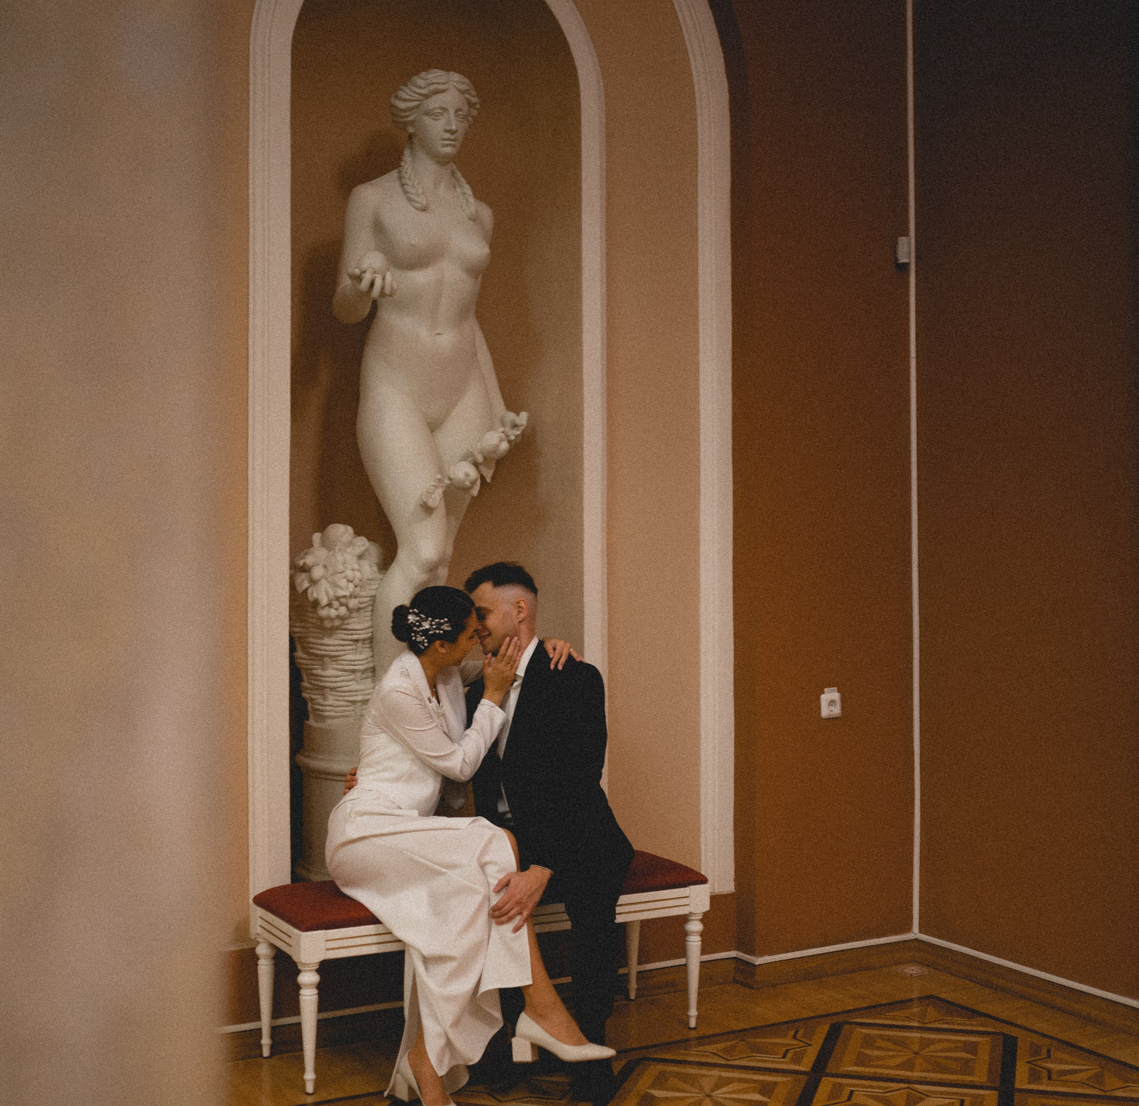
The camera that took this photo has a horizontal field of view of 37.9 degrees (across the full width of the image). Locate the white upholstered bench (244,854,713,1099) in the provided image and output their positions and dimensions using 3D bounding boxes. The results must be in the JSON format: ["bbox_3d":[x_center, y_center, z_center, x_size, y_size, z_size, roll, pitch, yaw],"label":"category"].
[{"bbox_3d":[-0.233,1.135,4.626,1.221,0.457,0.412,0,0,-29],"label":"white upholstered bench"}]

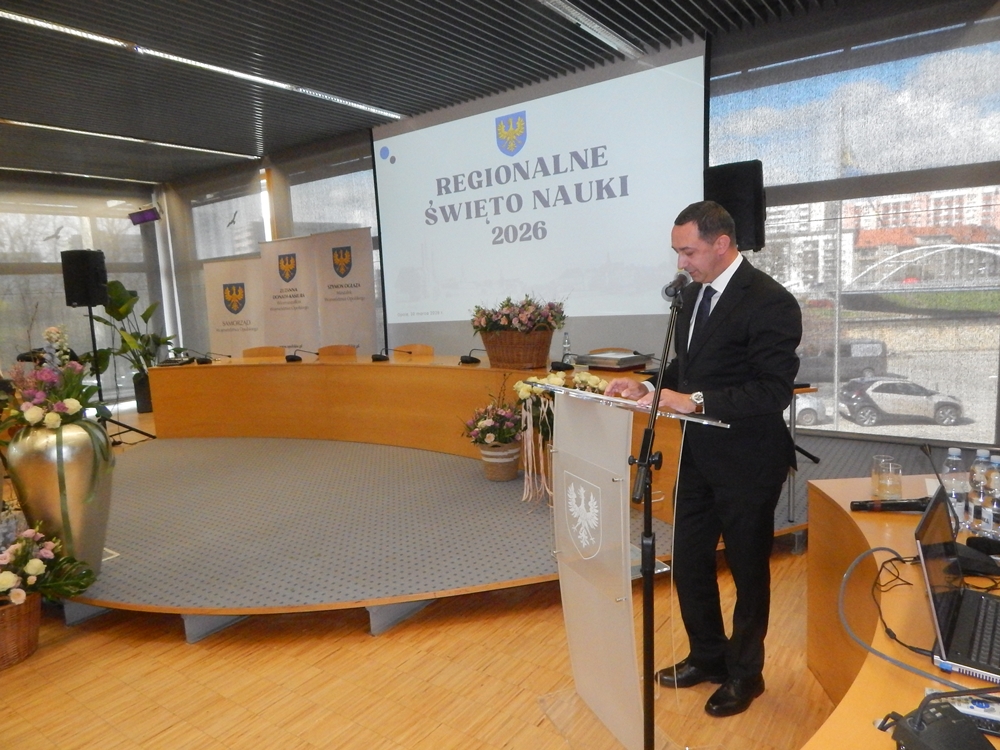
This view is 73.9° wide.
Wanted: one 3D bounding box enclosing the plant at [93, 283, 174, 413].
[{"bbox_3d":[-5.103,-0.385,9.236,1.050,1.804,0.950,-7,9,-28],"label":"plant"}]

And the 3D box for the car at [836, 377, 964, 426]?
[{"bbox_3d":[14.200,0.870,23.600,3.700,1.510,1.740,-1,8,10],"label":"car"}]

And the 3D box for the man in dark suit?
[{"bbox_3d":[0.723,0.302,2.297,0.640,1.770,0.560,-5,8,-19],"label":"man in dark suit"}]

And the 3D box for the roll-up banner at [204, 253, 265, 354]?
[{"bbox_3d":[-3.366,-0.469,8.632,0.880,2.012,0.200,0,8,20],"label":"roll-up banner"}]

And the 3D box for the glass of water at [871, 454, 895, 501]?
[{"bbox_3d":[1.326,0.354,2.299,0.078,0.131,0.078,2,9,30],"label":"glass of water"}]

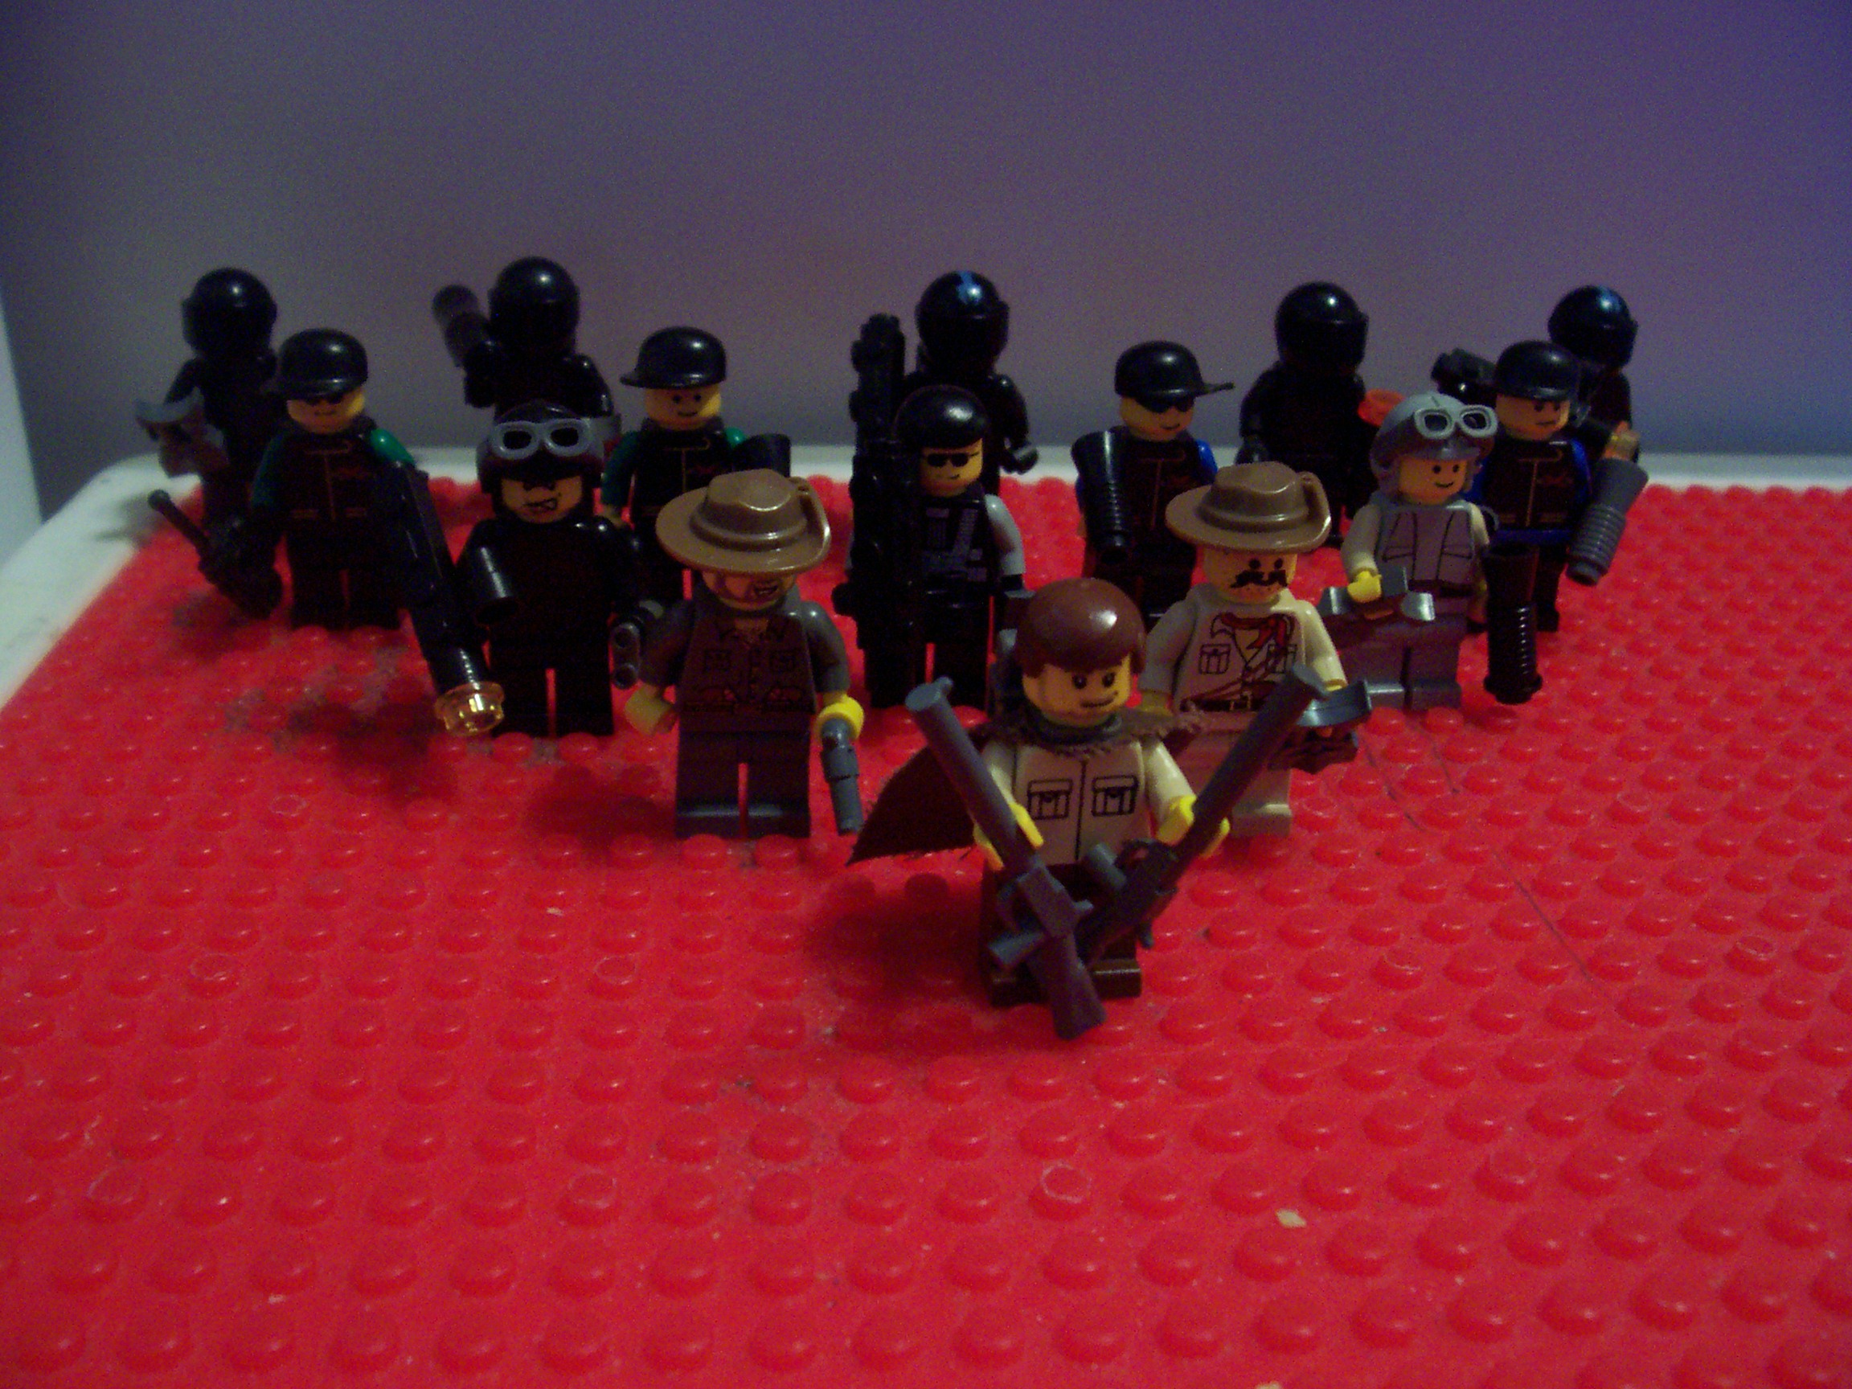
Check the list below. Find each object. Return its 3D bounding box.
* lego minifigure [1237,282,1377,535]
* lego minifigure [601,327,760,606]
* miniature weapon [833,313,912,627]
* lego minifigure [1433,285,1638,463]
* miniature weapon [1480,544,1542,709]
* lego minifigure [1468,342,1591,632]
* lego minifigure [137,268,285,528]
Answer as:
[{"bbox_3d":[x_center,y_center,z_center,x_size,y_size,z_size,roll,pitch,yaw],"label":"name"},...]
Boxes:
[{"bbox_3d":[0.059,-0.043,0.285,0.022,0.043,0.015,0,27,-5],"label":"lego minifigure"},{"bbox_3d":[-0.032,-0.029,0.247,0.024,0.043,0.015,0,27,-5],"label":"lego minifigure"},{"bbox_3d":[-0.006,-0.025,0.214,0.009,0.042,0.008,0,27,-5],"label":"miniature weapon"},{"bbox_3d":[0.100,-0.046,0.296,0.037,0.043,0.018,0,27,-5],"label":"lego minifigure"},{"bbox_3d":[0.074,-0.009,0.230,0.008,0.021,0.010,-6,8,-24],"label":"miniature weapon"},{"bbox_3d":[0.086,-0.028,0.259,0.022,0.043,0.015,0,27,-5],"label":"lego minifigure"},{"bbox_3d":[-0.103,-0.043,0.270,0.024,0.043,0.015,0,27,-5],"label":"lego minifigure"}]

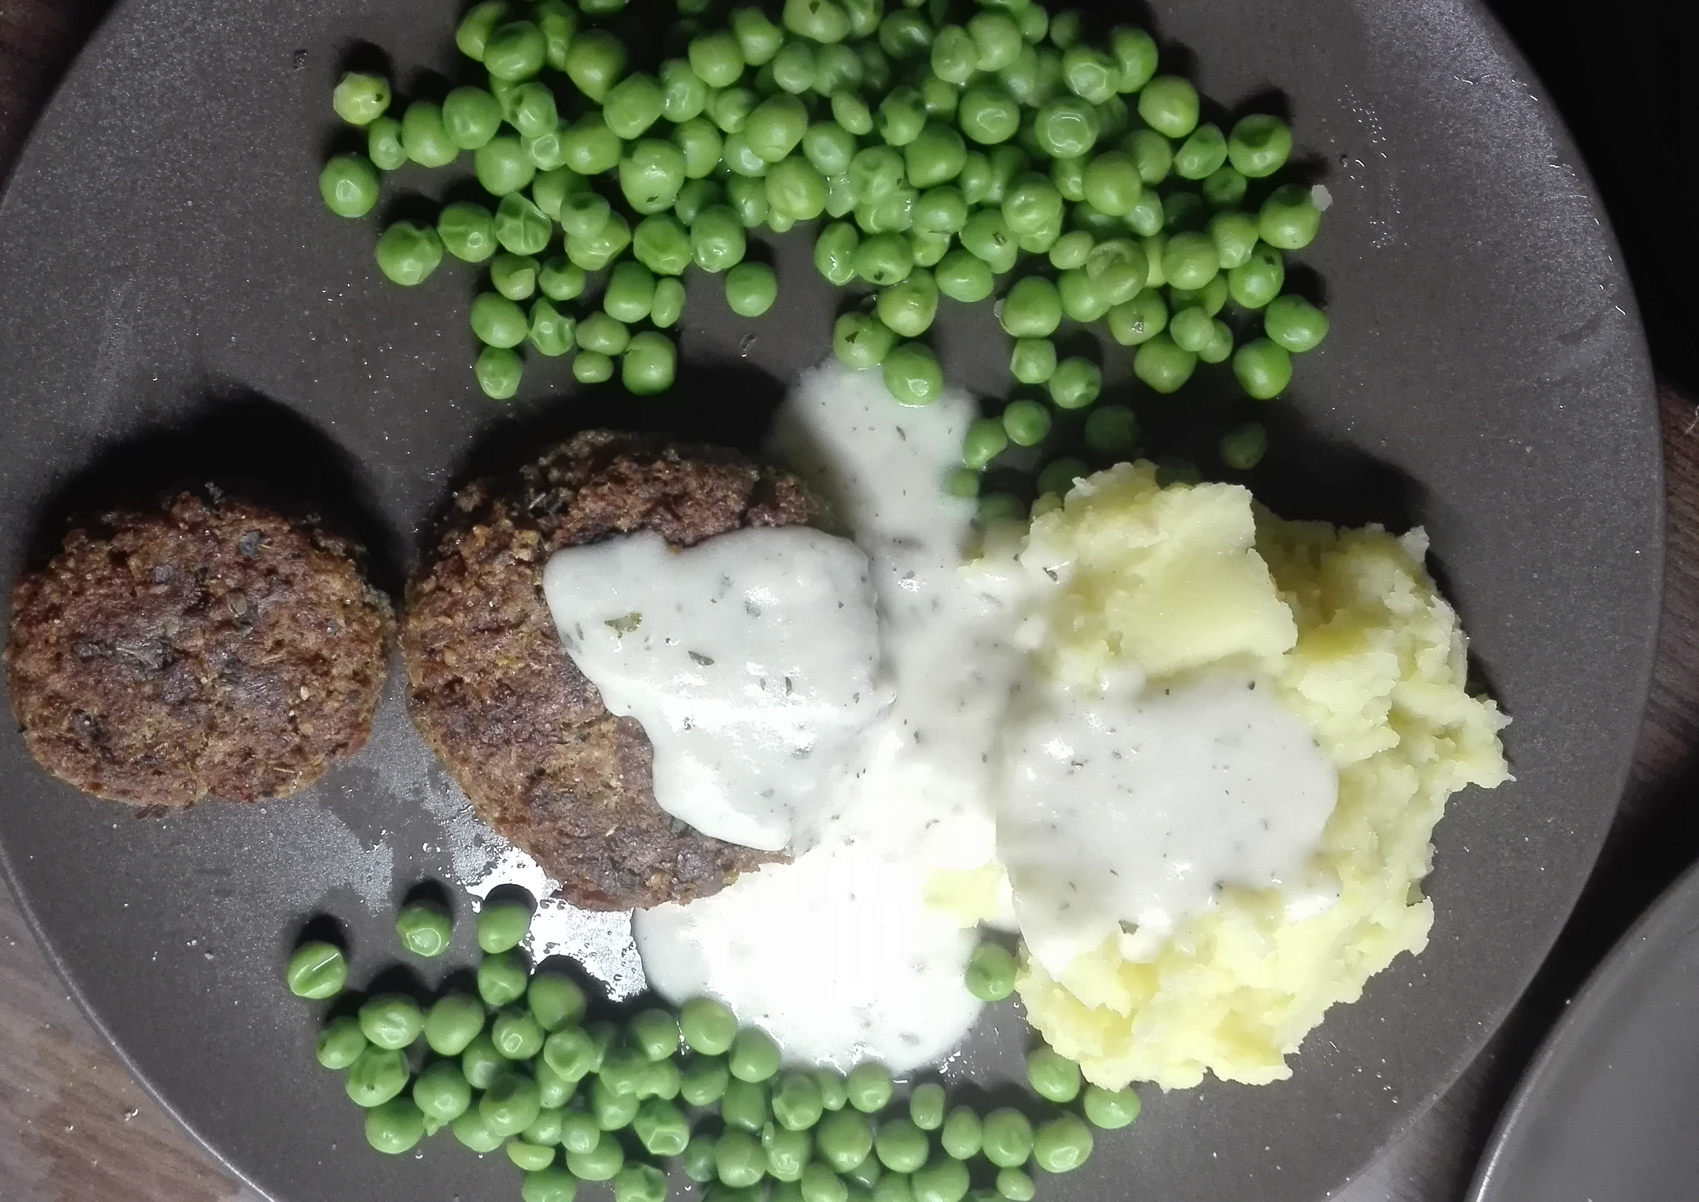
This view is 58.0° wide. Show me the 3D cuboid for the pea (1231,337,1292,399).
[{"bbox_3d":[0.063,-0.035,0.233,0.009,0.009,0.009,0,102,-2],"label":"pea"}]

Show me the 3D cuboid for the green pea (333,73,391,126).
[{"bbox_3d":[-0.082,-0.084,0.256,0.010,0.009,0.009,0,83,-1],"label":"green pea"}]

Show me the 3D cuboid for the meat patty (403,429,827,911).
[{"bbox_3d":[-0.034,0.011,0.239,0.073,0.022,0.075,0,83,-1],"label":"meat patty"}]

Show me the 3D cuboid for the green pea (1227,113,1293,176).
[{"bbox_3d":[0.069,-0.076,0.257,0.011,0.010,0.011,0,82,0],"label":"green pea"}]

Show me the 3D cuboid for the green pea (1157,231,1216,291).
[{"bbox_3d":[0.056,-0.055,0.250,0.009,0.009,0.010,0,82,0],"label":"green pea"}]

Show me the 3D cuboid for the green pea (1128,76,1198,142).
[{"bbox_3d":[0.047,-0.072,0.223,0.009,0.009,0.009,0,102,-2],"label":"green pea"}]

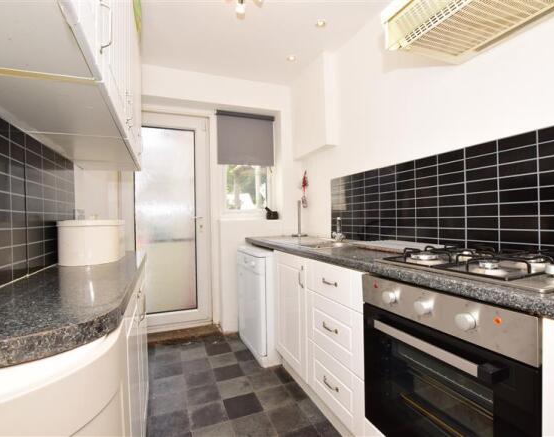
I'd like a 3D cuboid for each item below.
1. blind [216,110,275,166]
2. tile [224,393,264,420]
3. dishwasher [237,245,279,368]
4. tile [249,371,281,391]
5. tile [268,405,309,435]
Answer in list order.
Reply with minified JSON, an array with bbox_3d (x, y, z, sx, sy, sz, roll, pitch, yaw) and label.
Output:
[{"bbox_3d":[-0.308,-0.806,2.807,0.623,0.529,0.050,-1,0,-22],"label":"blind"},{"bbox_3d":[-0.200,1.098,1.599,0.198,0.010,0.191,-1,0,-22],"label":"tile"},{"bbox_3d":[0.044,0.665,2.397,0.600,0.845,0.610,-1,0,-24],"label":"dishwasher"},{"bbox_3d":[-0.078,1.095,1.846,0.196,0.010,0.187,-1,0,-22],"label":"tile"},{"bbox_3d":[0.065,1.093,1.494,0.195,0.010,0.187,-1,0,-22],"label":"tile"}]

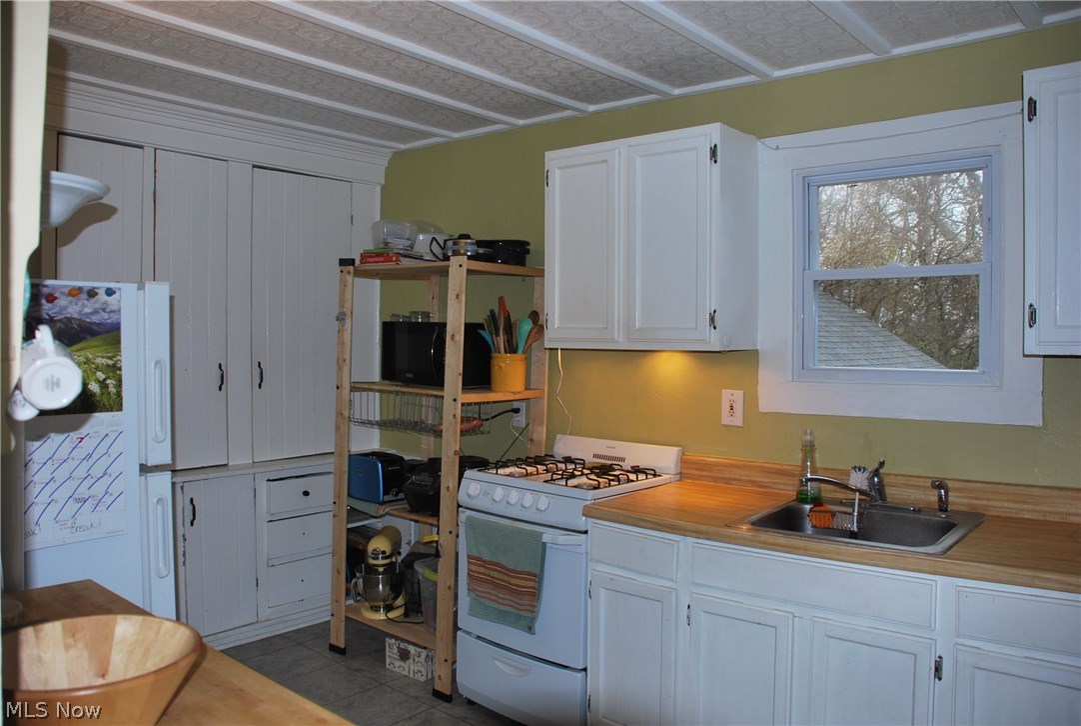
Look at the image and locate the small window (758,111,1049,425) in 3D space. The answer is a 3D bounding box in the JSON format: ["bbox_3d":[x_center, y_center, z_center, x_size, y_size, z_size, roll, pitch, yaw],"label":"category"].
[{"bbox_3d":[1.141,-0.304,2.669,0.870,0.973,0.080,1,2,36],"label":"small window"}]

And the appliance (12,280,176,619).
[{"bbox_3d":[-1.475,0.569,2.095,0.710,1.549,0.740,1,2,41],"label":"appliance"}]

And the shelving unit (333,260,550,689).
[{"bbox_3d":[-0.472,0.436,3.560,0.820,1.730,0.490,1,2,38],"label":"shelving unit"}]

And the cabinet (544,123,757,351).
[{"bbox_3d":[0.400,-0.422,3.002,0.709,0.744,0.320,1,2,36],"label":"cabinet"}]

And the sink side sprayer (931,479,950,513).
[{"bbox_3d":[1.219,0.404,2.472,0.054,0.100,0.032,-1,2,-30],"label":"sink side sprayer"}]

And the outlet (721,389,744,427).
[{"bbox_3d":[0.707,0.165,2.986,0.087,0.131,0.010,1,2,36],"label":"outlet"}]

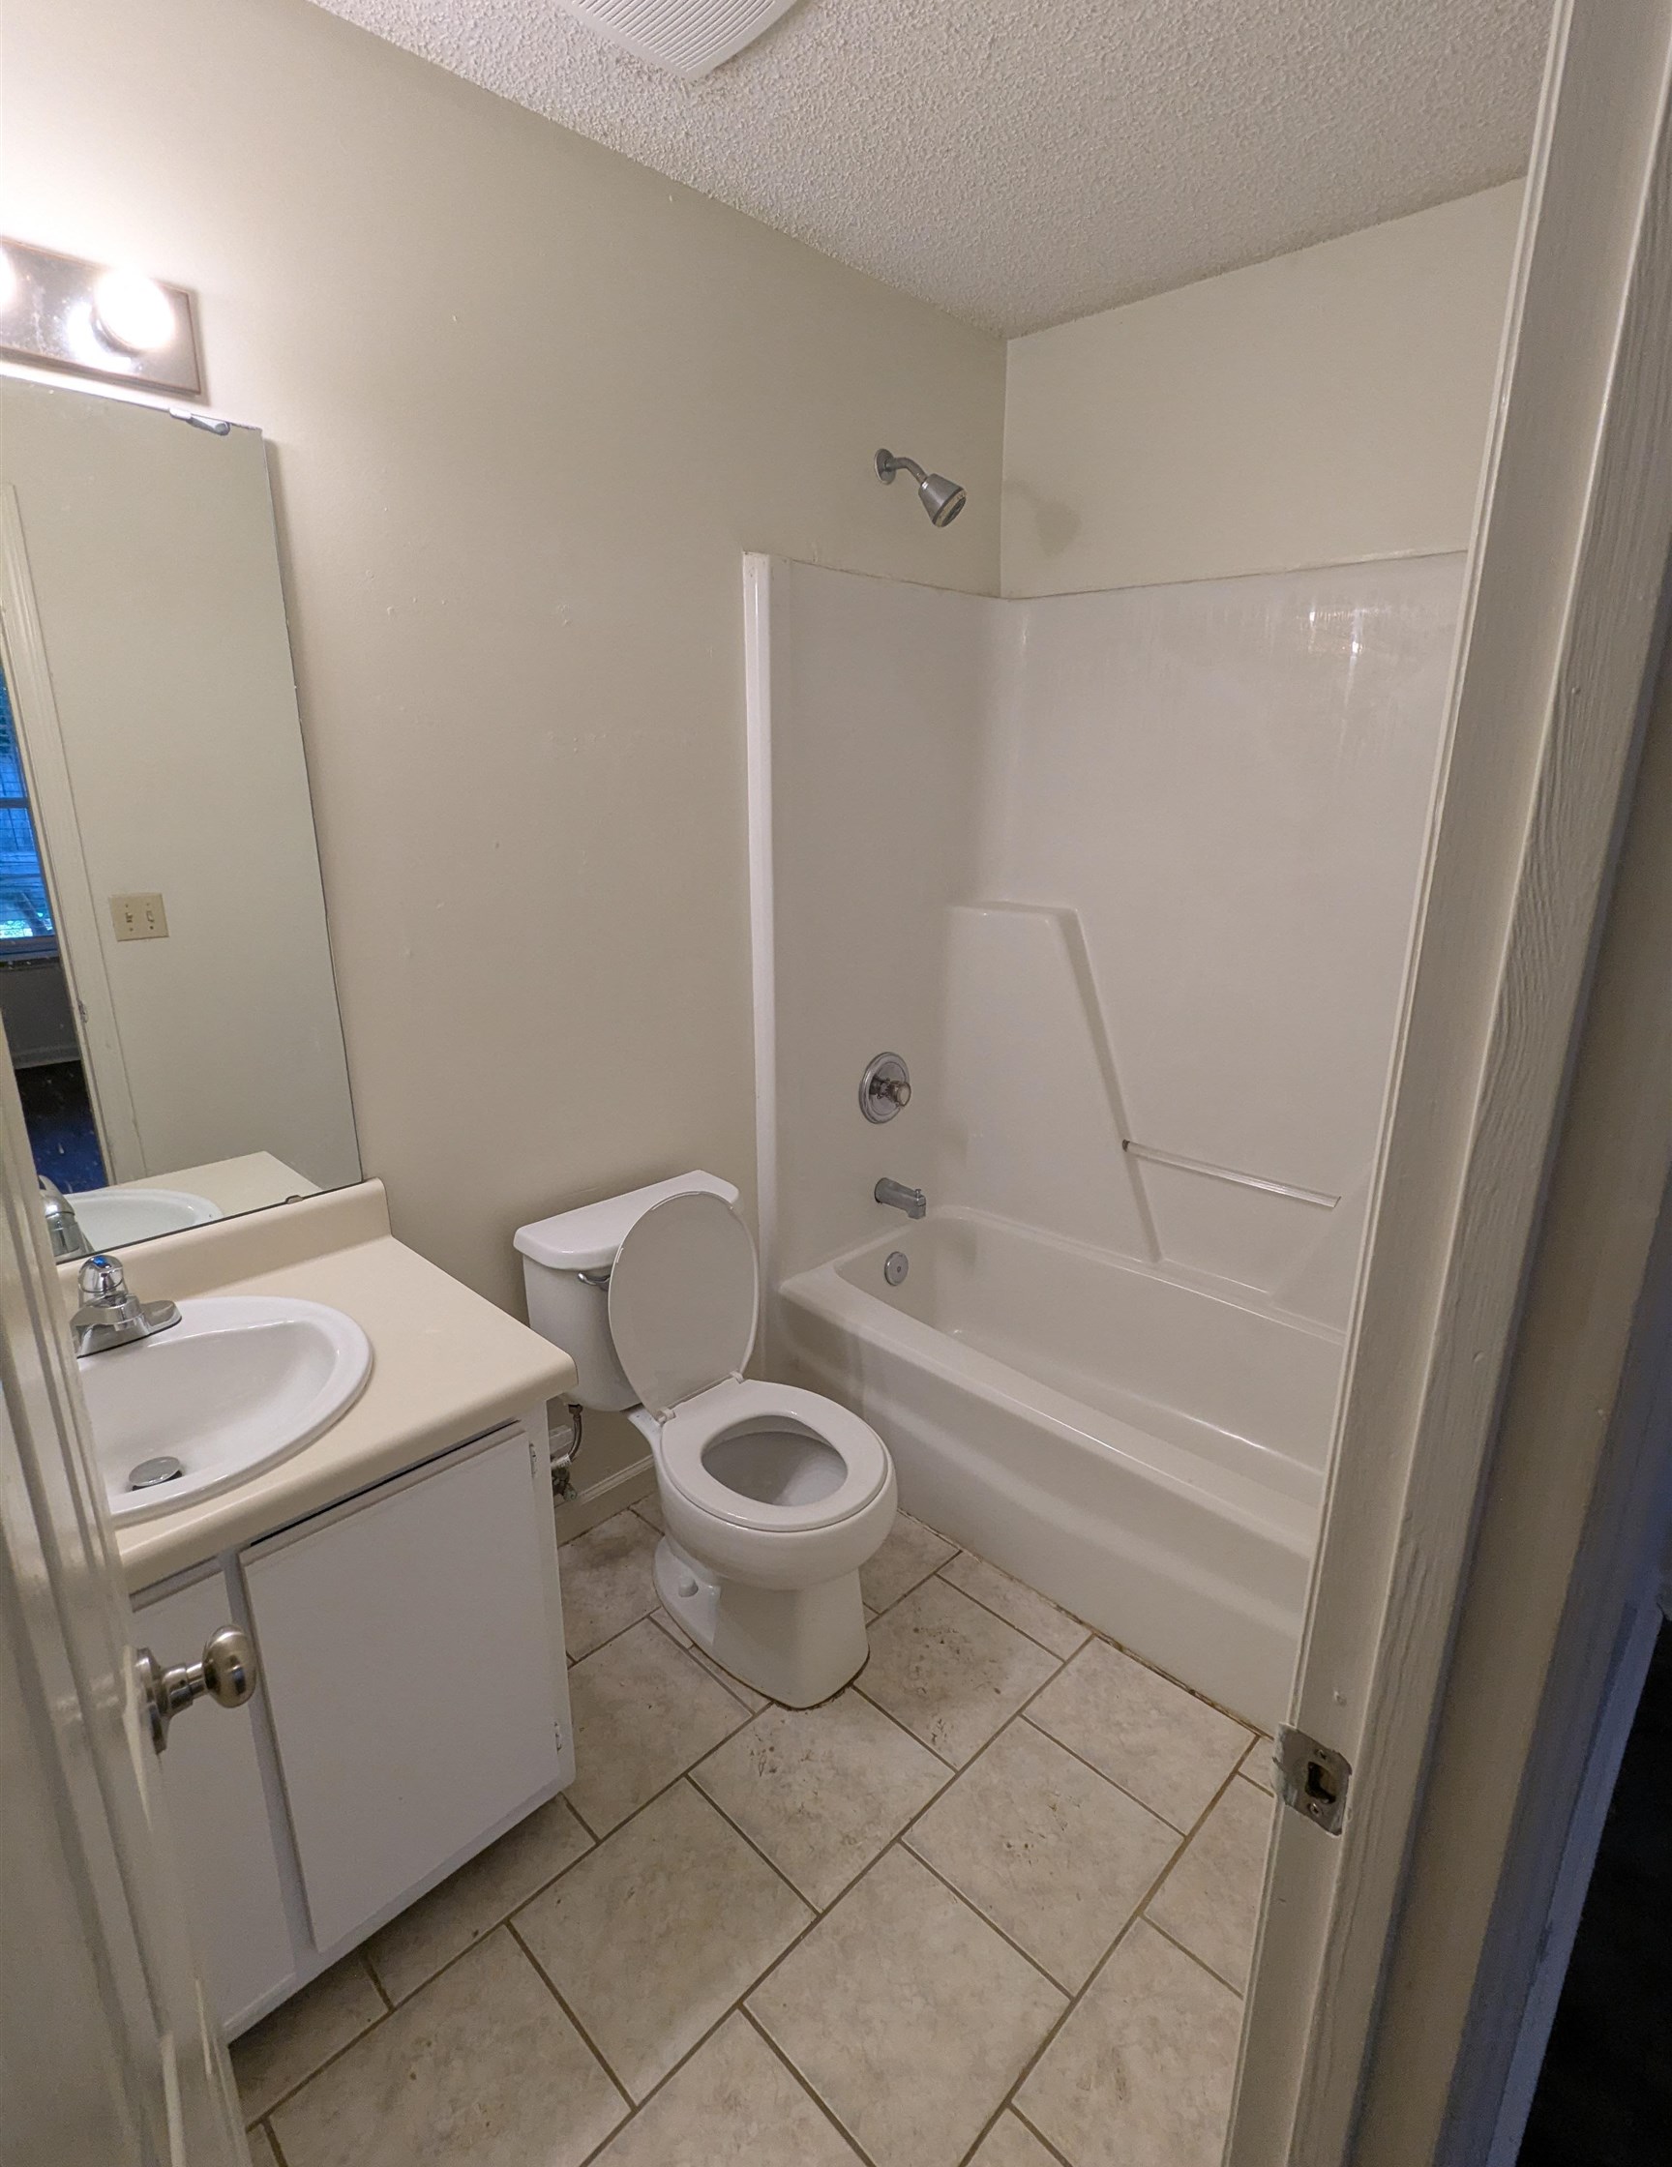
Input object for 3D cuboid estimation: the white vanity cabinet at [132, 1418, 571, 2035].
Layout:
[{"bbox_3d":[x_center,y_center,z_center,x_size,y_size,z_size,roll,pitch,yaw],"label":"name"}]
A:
[{"bbox_3d":[-0.826,0.771,1.357,0.568,0.726,0.740,15,22,43],"label":"white vanity cabinet"}]

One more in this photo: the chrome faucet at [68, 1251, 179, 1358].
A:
[{"bbox_3d":[-0.932,0.284,1.332,0.143,0.121,0.155,15,22,43],"label":"chrome faucet"}]

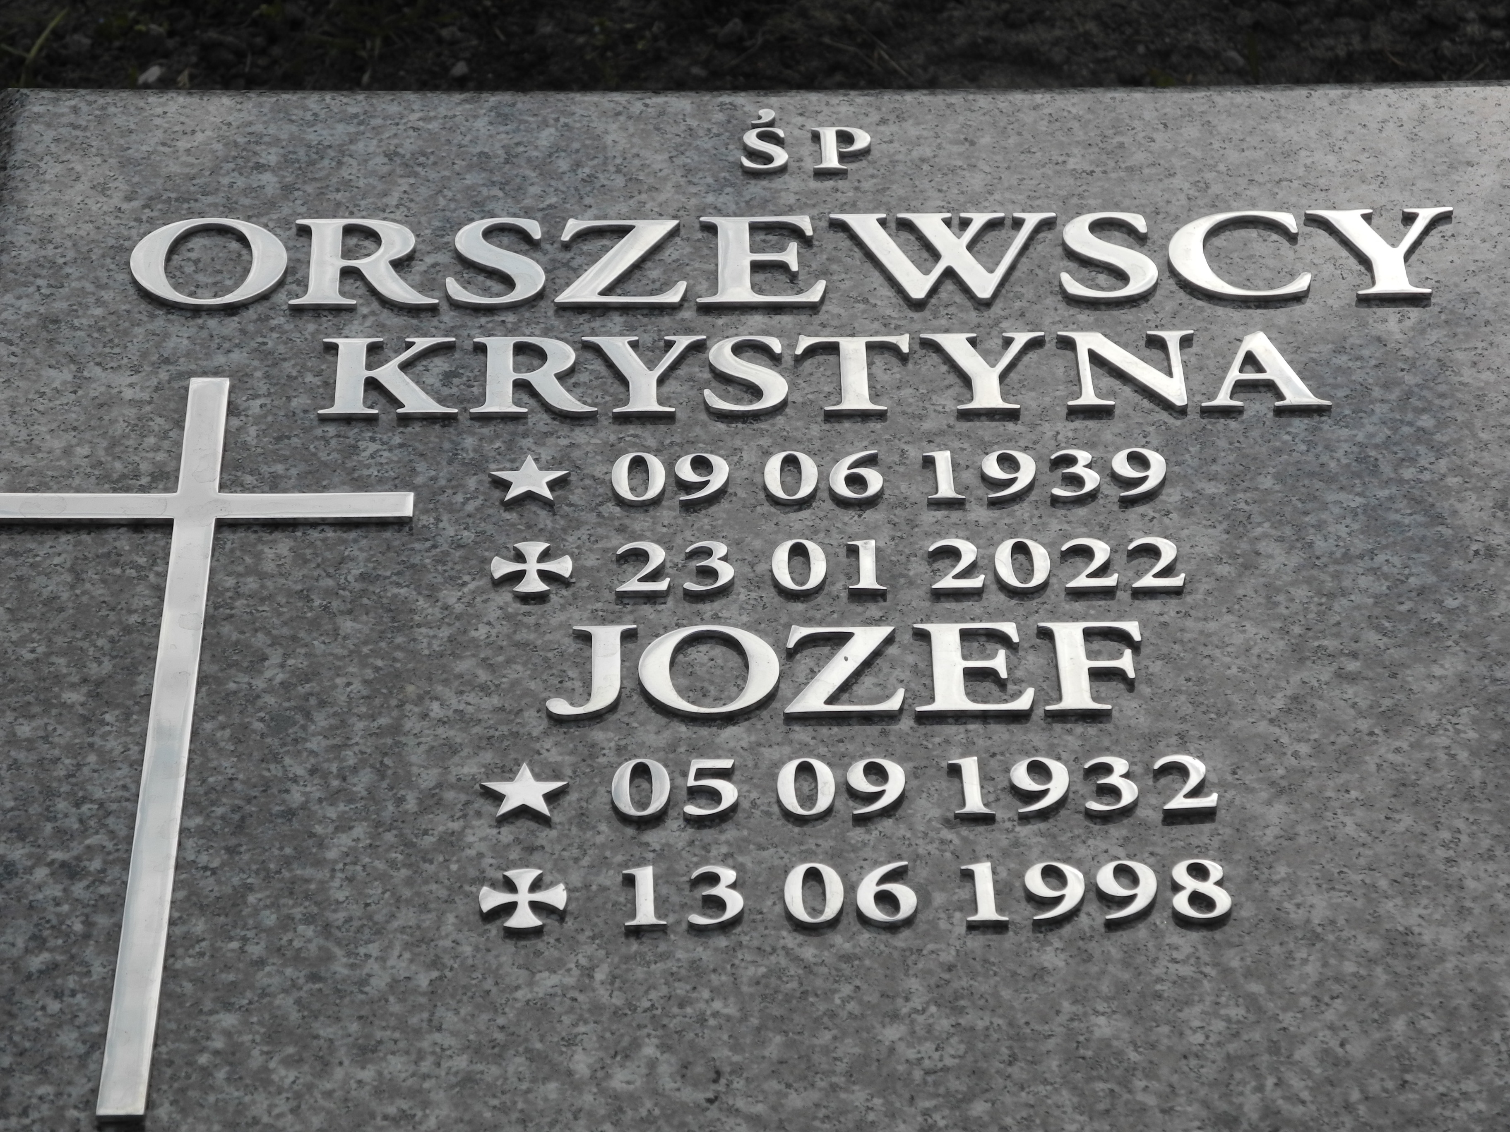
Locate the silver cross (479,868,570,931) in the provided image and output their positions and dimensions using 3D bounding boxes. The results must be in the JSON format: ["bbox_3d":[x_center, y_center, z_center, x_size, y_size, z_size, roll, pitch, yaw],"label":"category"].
[{"bbox_3d":[-0.080,0.116,1.795,0.030,0.003,0.030,0,39,0],"label":"silver cross"}]

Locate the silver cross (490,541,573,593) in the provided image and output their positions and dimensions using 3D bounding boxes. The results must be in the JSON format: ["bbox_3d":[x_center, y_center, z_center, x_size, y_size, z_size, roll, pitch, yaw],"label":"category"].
[{"bbox_3d":[-0.083,0.001,1.938,0.030,0.003,0.030,0,39,0],"label":"silver cross"}]

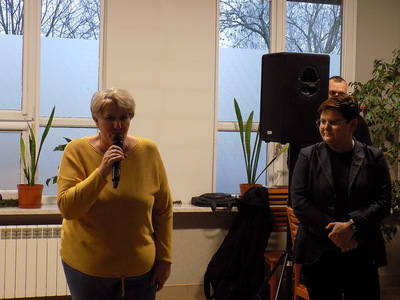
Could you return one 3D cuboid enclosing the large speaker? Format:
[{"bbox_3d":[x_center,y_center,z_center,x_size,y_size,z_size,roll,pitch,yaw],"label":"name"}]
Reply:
[{"bbox_3d":[0.673,-0.361,4.865,0.356,0.621,0.355,1,2,-23],"label":"large speaker"}]

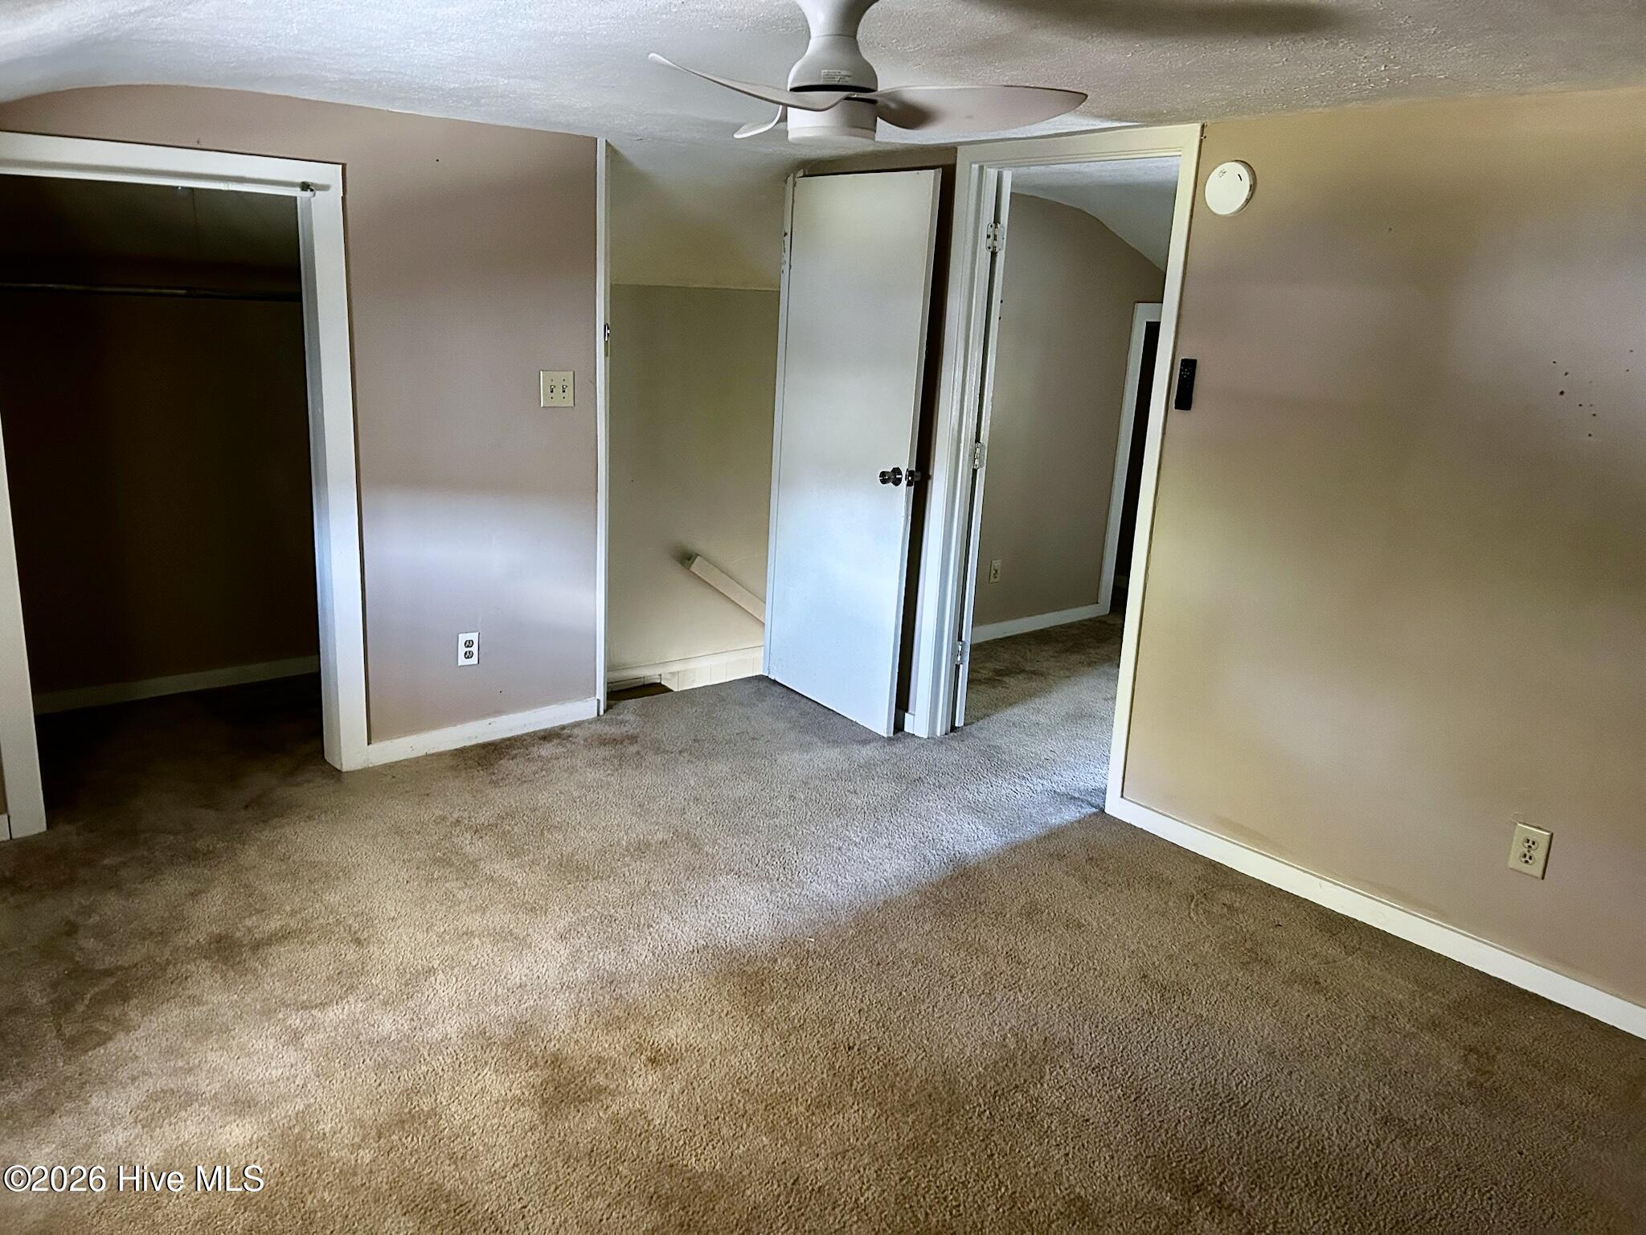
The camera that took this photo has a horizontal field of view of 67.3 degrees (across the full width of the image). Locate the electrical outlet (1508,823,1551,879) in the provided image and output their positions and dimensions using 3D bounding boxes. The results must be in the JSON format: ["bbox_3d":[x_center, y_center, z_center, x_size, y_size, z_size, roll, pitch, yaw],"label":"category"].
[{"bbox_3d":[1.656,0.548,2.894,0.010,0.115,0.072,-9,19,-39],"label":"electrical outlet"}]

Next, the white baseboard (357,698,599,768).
[{"bbox_3d":[-1.125,0.379,4.163,0.835,0.084,0.016,-9,19,-39],"label":"white baseboard"}]

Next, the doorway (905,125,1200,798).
[{"bbox_3d":[0.715,-0.458,3.937,0.140,2.006,0.920,-9,19,-39],"label":"doorway"}]

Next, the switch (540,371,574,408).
[{"bbox_3d":[-0.866,-0.747,4.048,0.116,0.115,0.012,-9,19,-39],"label":"switch"}]

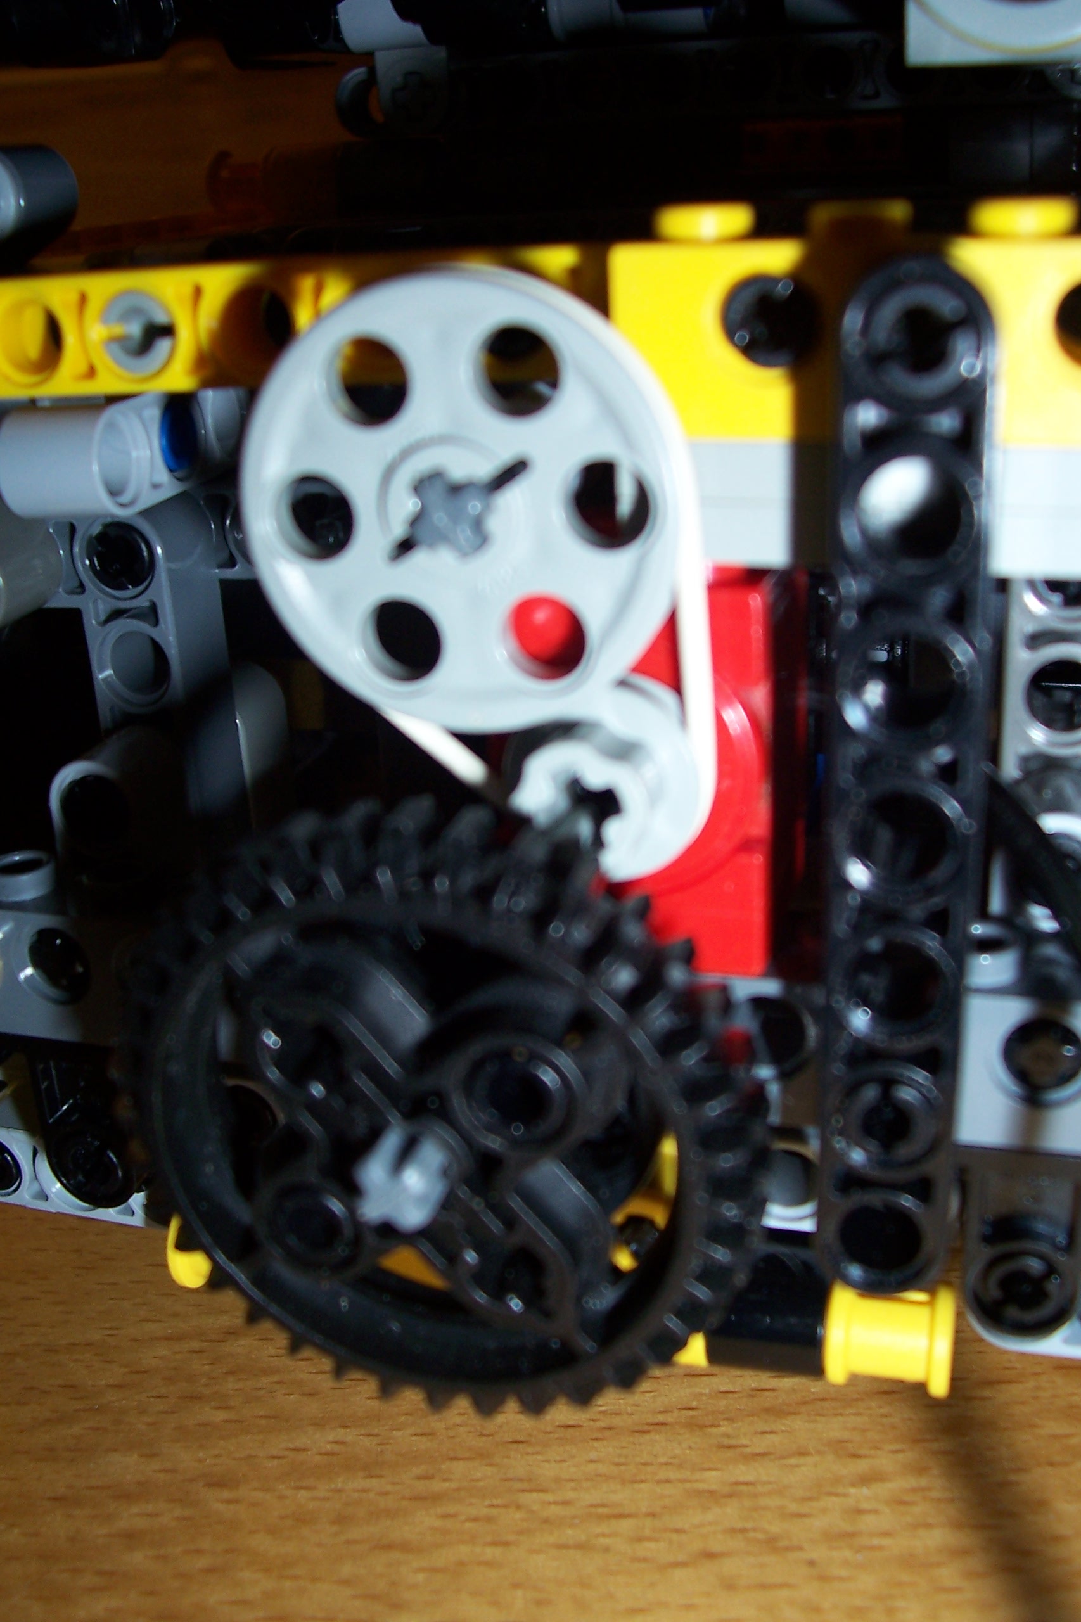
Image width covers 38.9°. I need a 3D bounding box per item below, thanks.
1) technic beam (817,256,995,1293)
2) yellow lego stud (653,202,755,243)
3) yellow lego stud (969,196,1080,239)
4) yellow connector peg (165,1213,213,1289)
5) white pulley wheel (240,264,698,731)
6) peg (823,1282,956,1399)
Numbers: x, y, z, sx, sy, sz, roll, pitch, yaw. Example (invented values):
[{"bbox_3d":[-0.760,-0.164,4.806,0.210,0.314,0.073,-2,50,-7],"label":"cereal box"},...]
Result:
[{"bbox_3d":[0.019,0.000,0.080,0.007,0.055,0.008,3,20,16],"label":"technic beam"},{"bbox_3d":[0.008,-0.030,0.077,0.005,0.002,0.005,3,22,15],"label":"yellow lego stud"},{"bbox_3d":[0.023,-0.028,0.073,0.005,0.002,0.005,3,22,15],"label":"yellow lego stud"},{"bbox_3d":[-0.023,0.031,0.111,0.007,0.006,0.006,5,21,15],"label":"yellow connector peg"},{"bbox_3d":[-0.004,-0.016,0.082,0.024,0.024,0.004,5,21,15],"label":"white pulley wheel"},{"bbox_3d":[0.023,0.035,0.100,0.008,0.007,0.007,5,21,15],"label":"peg"}]

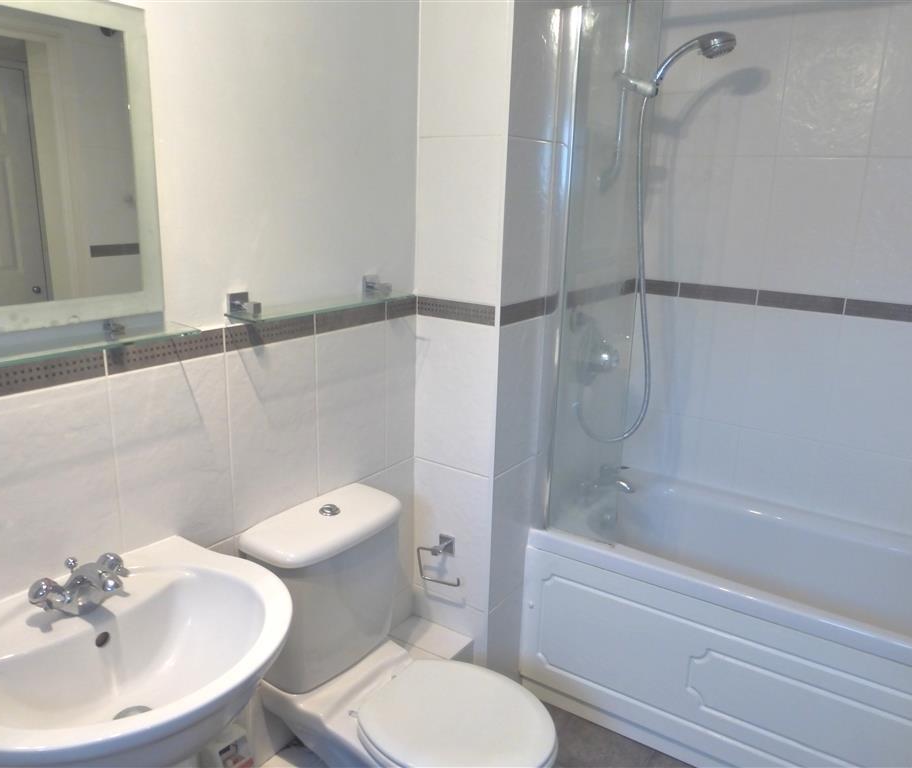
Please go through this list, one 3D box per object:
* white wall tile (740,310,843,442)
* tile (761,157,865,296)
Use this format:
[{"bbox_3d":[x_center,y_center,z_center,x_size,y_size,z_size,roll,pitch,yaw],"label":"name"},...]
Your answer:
[{"bbox_3d":[1.054,-0.034,2.248,0.243,0.400,0.010,12,18,33],"label":"white wall tile"},{"bbox_3d":[1.079,-0.476,2.159,0.250,0.401,0.010,12,18,33],"label":"tile"}]

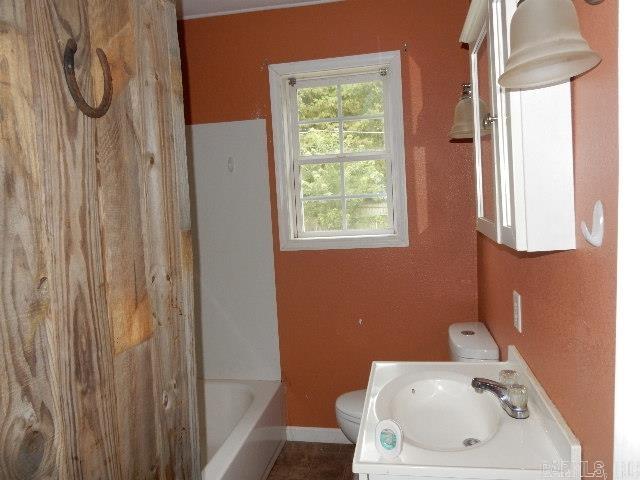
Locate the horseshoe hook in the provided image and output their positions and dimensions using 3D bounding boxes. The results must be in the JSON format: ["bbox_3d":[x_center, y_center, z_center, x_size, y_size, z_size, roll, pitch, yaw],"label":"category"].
[{"bbox_3d":[-0.393,-0.270,0.792,0.016,0.117,0.108,-2,5,11],"label":"horseshoe hook"}]

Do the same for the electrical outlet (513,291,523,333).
[{"bbox_3d":[0.648,0.235,1.519,0.009,0.120,0.078,-2,5,11],"label":"electrical outlet"}]

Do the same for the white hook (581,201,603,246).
[{"bbox_3d":[0.499,-0.030,0.850,0.033,0.086,0.030,-2,5,11],"label":"white hook"}]

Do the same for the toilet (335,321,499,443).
[{"bbox_3d":[0.422,0.795,2.108,0.705,0.740,0.400,-2,5,11],"label":"toilet"}]

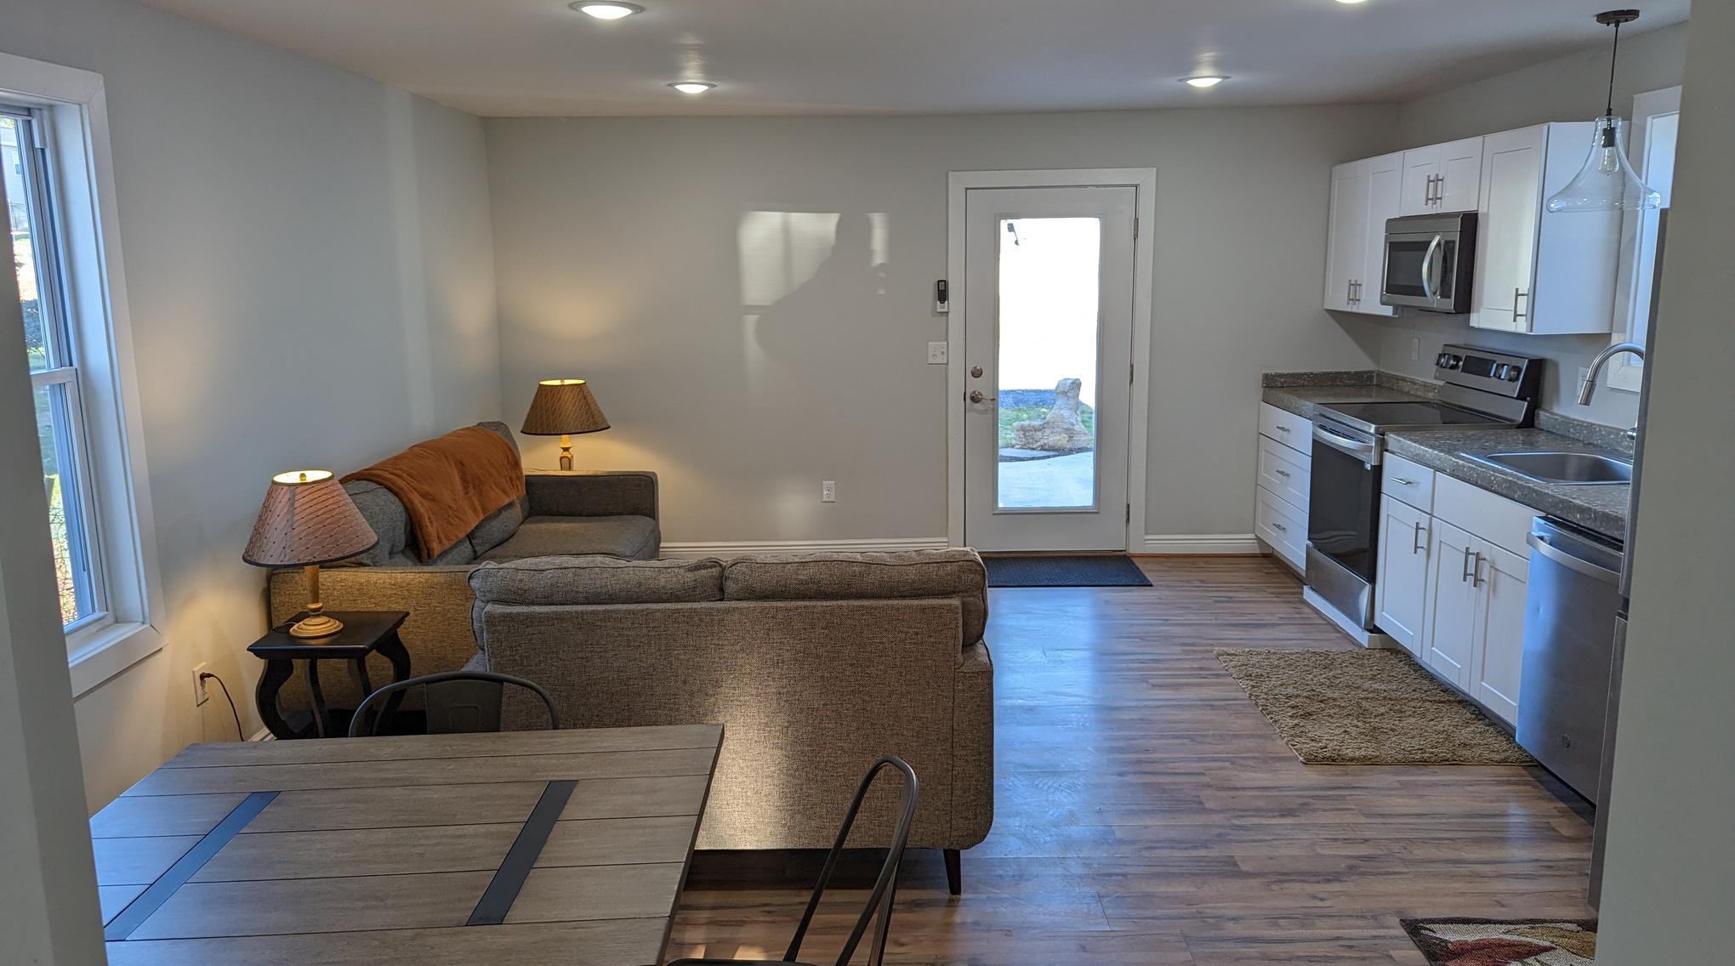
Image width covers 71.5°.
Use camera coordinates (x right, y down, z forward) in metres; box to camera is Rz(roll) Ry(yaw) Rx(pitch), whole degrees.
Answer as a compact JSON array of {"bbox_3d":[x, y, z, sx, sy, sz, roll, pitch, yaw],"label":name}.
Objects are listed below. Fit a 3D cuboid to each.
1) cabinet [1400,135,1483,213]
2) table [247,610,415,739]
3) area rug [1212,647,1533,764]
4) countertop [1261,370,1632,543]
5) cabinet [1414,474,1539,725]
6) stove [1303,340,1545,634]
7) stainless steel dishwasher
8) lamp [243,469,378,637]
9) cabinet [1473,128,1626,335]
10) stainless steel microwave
[{"bbox_3d":[2.643,-1.326,5.246,0.325,0.298,0.762,-1,11,1],"label":"cabinet"},{"bbox_3d":[-1.698,0.725,3.891,0.370,0.525,0.370,0,11,1],"label":"table"},{"bbox_3d":[1.853,0.810,4.586,0.750,0.025,1.185,0,11,1],"label":"area rug"},{"bbox_3d":[2.457,-0.207,4.909,0.645,0.170,3.445,0,11,1],"label":"countertop"},{"bbox_3d":[2.455,0.409,4.266,0.620,0.800,0.730,0,11,1],"label":"cabinet"},{"bbox_3d":[2.462,-0.007,5.497,0.690,1.170,0.762,-1,11,1],"label":"stove"},{"bbox_3d":[2.432,0.554,3.649,0.630,0.820,0.600,-1,11,1],"label":"stainless steel dishwasher"},{"bbox_3d":[-1.785,0.225,3.868,0.395,0.505,0.395,-1,11,1],"label":"lamp"},{"bbox_3d":[2.640,-0.980,4.686,0.325,0.764,0.466,-1,11,1],"label":"cabinet"},{"bbox_3d":[2.599,-0.977,5.307,0.410,0.410,0.757,-1,11,1],"label":"stainless steel microwave"}]

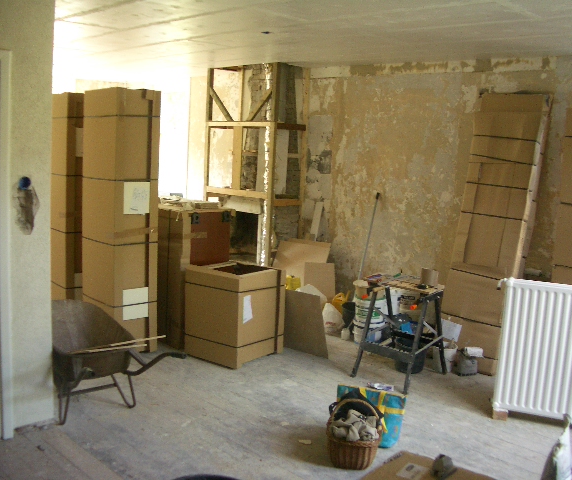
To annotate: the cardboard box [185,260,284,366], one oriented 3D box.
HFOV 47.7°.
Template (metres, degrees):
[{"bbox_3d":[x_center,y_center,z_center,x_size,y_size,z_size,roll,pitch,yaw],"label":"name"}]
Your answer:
[{"bbox_3d":[-0.443,0.624,5.597,0.604,0.742,0.619,8,9,35],"label":"cardboard box"}]

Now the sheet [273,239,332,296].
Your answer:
[{"bbox_3d":[0.120,0.454,6.752,0.560,0.890,0.030,7,-12,30],"label":"sheet"}]

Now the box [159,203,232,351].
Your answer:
[{"bbox_3d":[-0.890,0.310,5.978,0.590,1.227,0.580,-4,10,-43],"label":"box"}]

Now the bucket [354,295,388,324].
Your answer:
[{"bbox_3d":[0.816,0.663,6.165,0.320,0.240,0.320,4,7,11],"label":"bucket"}]

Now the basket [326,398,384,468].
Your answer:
[{"bbox_3d":[0.399,1.091,3.690,0.310,0.370,0.330,3,7,6],"label":"basket"}]

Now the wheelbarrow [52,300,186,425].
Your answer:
[{"bbox_3d":[-1.292,0.822,4.219,0.630,0.620,1.400,-4,10,-42],"label":"wheelbarrow"}]

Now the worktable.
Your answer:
[{"bbox_3d":[0.925,0.731,5.203,0.590,0.750,0.680,9,10,42],"label":"worktable"}]

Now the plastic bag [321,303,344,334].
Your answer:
[{"bbox_3d":[0.485,0.778,6.470,0.220,0.300,0.190,4,7,9],"label":"plastic bag"}]

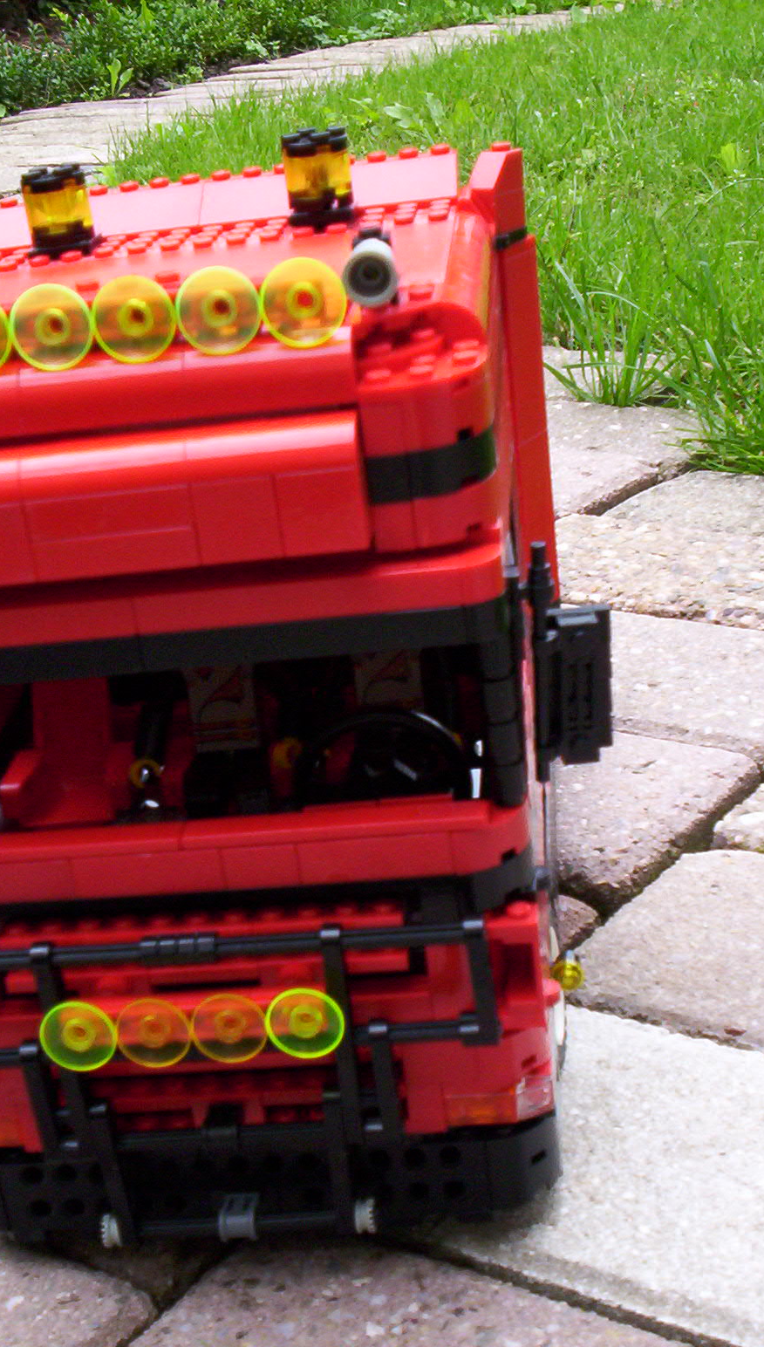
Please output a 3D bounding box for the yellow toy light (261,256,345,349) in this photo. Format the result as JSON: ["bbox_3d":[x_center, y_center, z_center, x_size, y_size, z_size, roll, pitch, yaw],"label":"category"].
[{"bbox_3d":[-0.014,-0.069,0.359,0.016,0.016,0.006,-4,5,8],"label":"yellow toy light"}]

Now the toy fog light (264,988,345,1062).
[{"bbox_3d":[-0.015,0.071,0.396,0.016,0.016,0.006,-4,18,8],"label":"toy fog light"}]

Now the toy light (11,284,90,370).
[{"bbox_3d":[-0.062,-0.065,0.365,0.016,0.016,0.006,-4,5,8],"label":"toy light"}]

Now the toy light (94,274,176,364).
[{"bbox_3d":[-0.046,-0.066,0.363,0.016,0.016,0.006,-4,5,8],"label":"toy light"}]

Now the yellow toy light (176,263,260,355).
[{"bbox_3d":[-0.030,-0.068,0.361,0.016,0.016,0.006,-4,5,8],"label":"yellow toy light"}]

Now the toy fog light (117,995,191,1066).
[{"bbox_3d":[-0.047,0.074,0.401,0.016,0.016,0.006,-4,18,8],"label":"toy fog light"}]

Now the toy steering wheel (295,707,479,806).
[{"bbox_3d":[0.001,0.025,0.409,0.038,0.038,0.010,-4,20,8],"label":"toy steering wheel"}]

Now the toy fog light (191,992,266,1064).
[{"bbox_3d":[-0.031,0.072,0.399,0.016,0.016,0.006,-4,18,8],"label":"toy fog light"}]

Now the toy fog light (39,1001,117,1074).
[{"bbox_3d":[-0.063,0.075,0.403,0.016,0.016,0.006,-4,18,8],"label":"toy fog light"}]

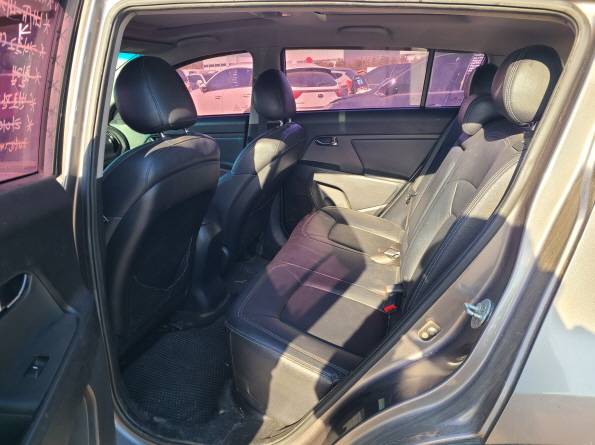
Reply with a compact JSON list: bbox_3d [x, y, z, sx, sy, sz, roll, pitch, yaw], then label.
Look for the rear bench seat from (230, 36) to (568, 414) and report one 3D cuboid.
[{"bbox_3d":[0.351,-0.089,1.682,0.857,1.000,1.326,4,17,13],"label":"rear bench seat"}]

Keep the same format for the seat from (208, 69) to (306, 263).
[{"bbox_3d":[-0.400,-0.259,2.230,0.816,0.969,0.530,4,17,13],"label":"seat"}]

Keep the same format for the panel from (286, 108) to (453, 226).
[{"bbox_3d":[0.336,-0.281,2.429,0.949,0.653,0.122,4,17,13],"label":"panel"}]

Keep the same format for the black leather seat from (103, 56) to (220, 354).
[{"bbox_3d":[-0.712,-0.057,1.548,0.836,0.974,0.530,4,17,13],"label":"black leather seat"}]

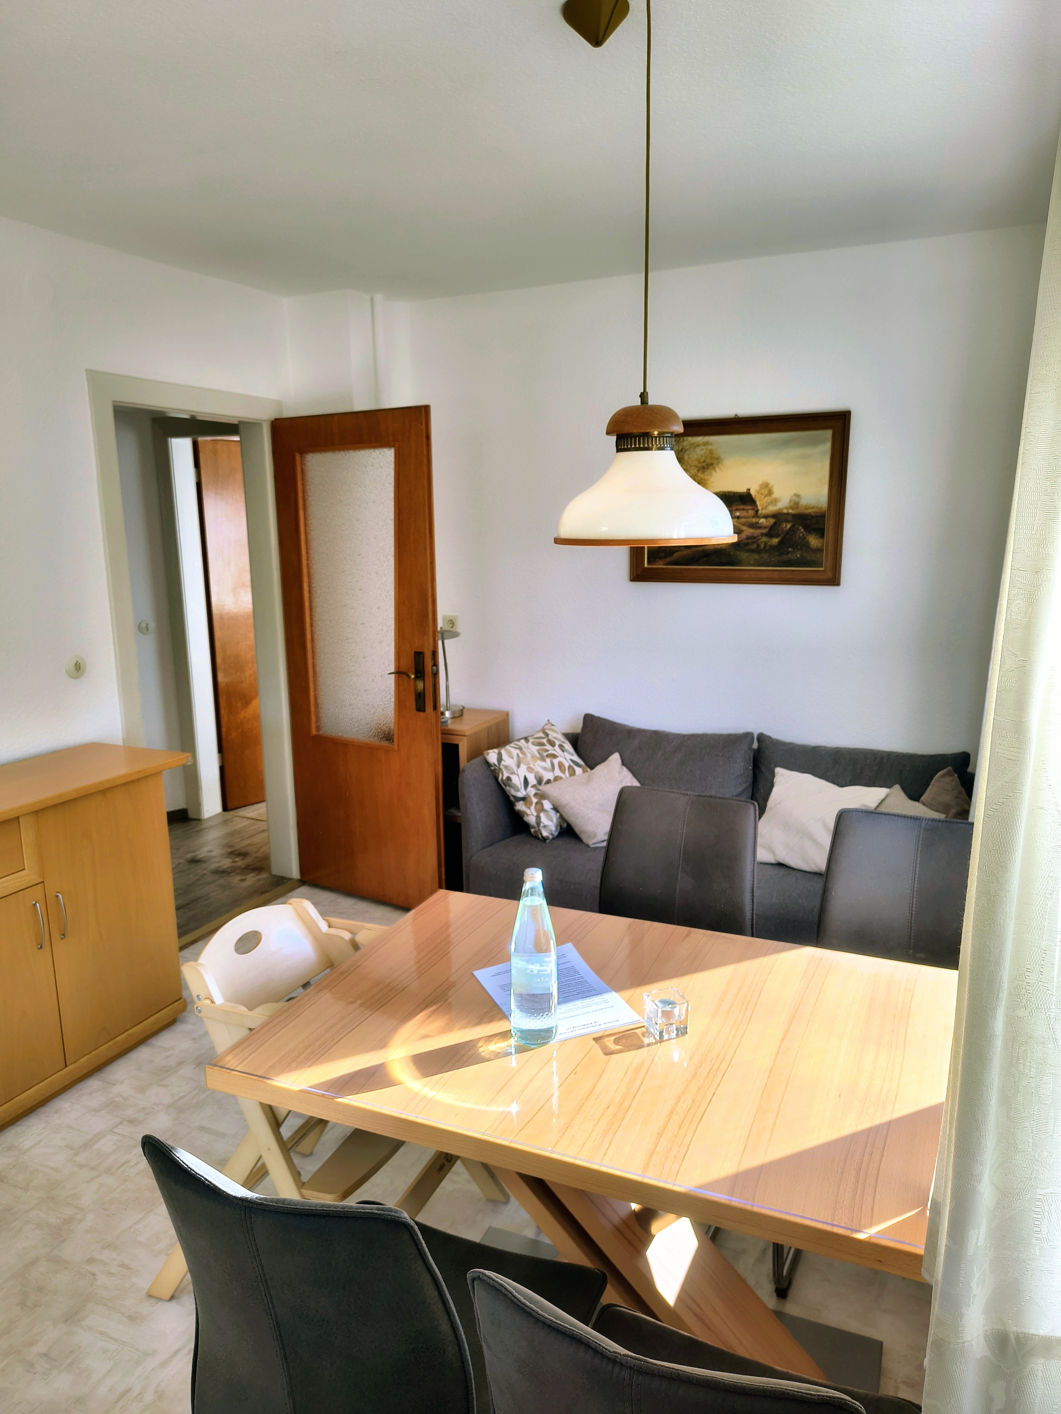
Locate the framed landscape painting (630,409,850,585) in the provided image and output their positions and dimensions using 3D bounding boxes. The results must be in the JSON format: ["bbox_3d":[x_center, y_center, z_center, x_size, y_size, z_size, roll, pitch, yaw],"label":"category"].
[{"bbox_3d":[0.750,-0.759,3.485,0.795,0.600,0.030,5,13,25],"label":"framed landscape painting"}]

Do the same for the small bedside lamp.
[{"bbox_3d":[-0.367,-0.148,3.967,0.150,0.385,0.160,-1,12,0],"label":"small bedside lamp"}]

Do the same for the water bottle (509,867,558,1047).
[{"bbox_3d":[0.005,0.399,1.522,0.080,0.290,0.080,-1,12,0],"label":"water bottle"}]

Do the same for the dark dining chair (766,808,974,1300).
[{"bbox_3d":[0.800,0.750,2.002,0.450,0.915,0.560,4,12,22],"label":"dark dining chair"}]

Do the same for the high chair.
[{"bbox_3d":[-0.436,0.836,2.027,0.600,0.760,0.530,4,12,22],"label":"high chair"}]

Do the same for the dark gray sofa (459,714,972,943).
[{"bbox_3d":[0.713,0.537,3.337,1.820,0.800,0.790,5,13,25],"label":"dark gray sofa"}]

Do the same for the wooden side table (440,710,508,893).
[{"bbox_3d":[-0.384,0.422,4.037,0.500,0.766,0.470,5,13,25],"label":"wooden side table"}]

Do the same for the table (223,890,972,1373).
[{"bbox_3d":[0.183,0.902,1.672,1.160,0.760,0.760,4,12,22],"label":"table"}]

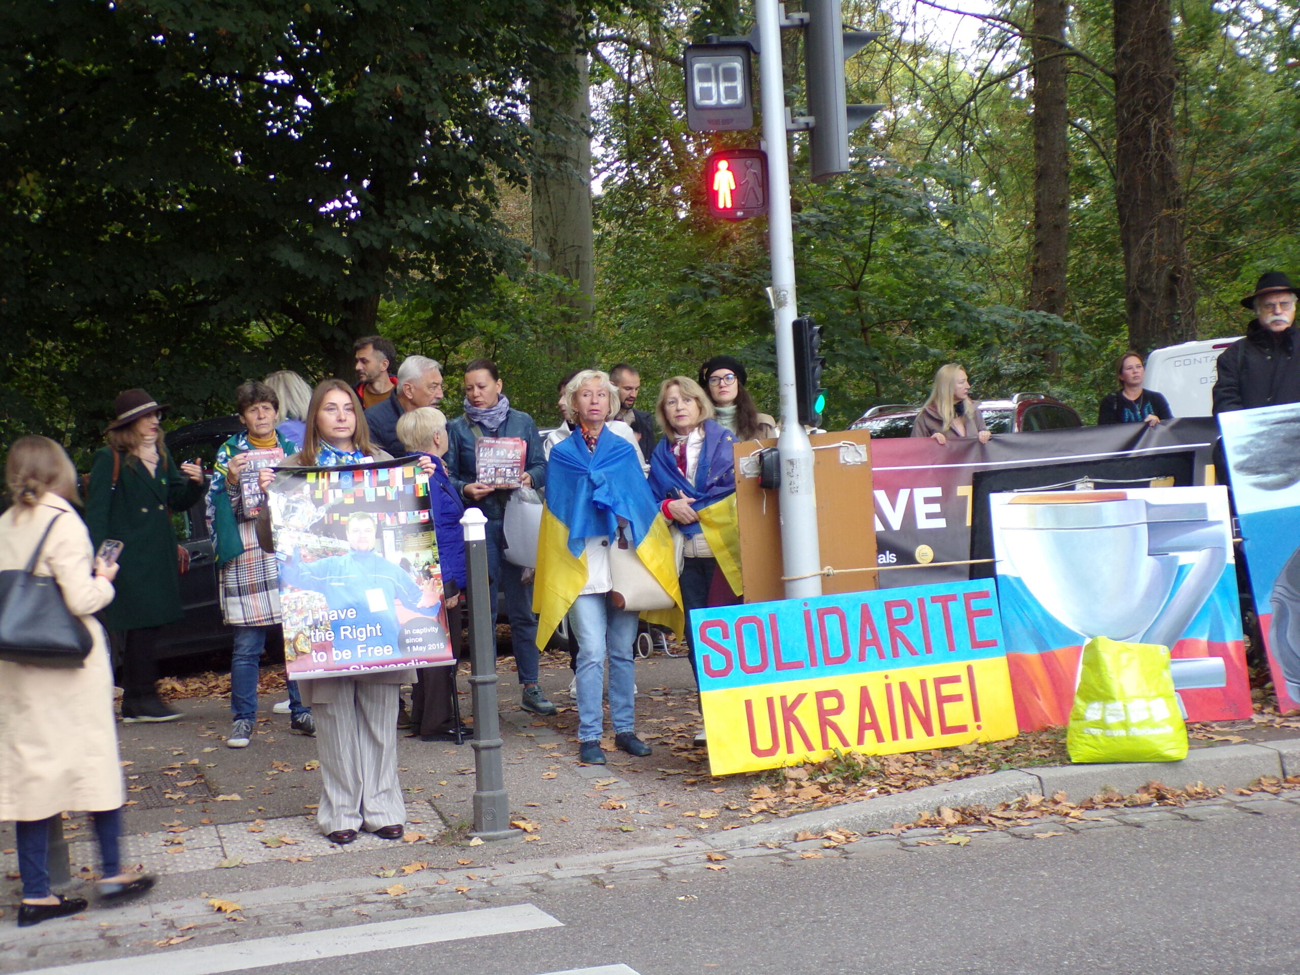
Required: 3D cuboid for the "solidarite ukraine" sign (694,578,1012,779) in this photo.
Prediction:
[{"bbox_3d":[0.866,0.773,8.721,1.420,0.667,0.020,-5,-8,-22],"label":"\"solidarite ukraine\" sign"}]

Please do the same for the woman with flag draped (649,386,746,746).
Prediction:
[{"bbox_3d":[0.197,0.320,9.150,0.500,1.610,0.400,-3,4,9],"label":"woman with flag draped"}]

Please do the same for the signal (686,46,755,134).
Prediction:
[{"bbox_3d":[0.290,-1.668,8.780,0.275,0.355,0.140,-2,3,16],"label":"signal"}]

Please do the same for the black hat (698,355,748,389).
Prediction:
[{"bbox_3d":[0.346,-0.545,9.950,0.235,0.165,0.250,-3,3,2],"label":"black hat"}]

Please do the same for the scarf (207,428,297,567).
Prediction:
[{"bbox_3d":[-1.810,0.046,9.600,0.440,0.640,0.350,-4,4,-8],"label":"scarf"}]

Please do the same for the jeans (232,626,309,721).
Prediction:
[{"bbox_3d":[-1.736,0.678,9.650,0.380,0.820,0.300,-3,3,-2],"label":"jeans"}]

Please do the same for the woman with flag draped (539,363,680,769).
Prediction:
[{"bbox_3d":[-0.172,0.338,8.800,0.620,1.640,0.450,-4,4,-2],"label":"woman with flag draped"}]

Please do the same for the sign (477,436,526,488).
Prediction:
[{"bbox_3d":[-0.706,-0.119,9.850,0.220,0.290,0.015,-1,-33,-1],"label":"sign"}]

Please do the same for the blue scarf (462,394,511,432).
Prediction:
[{"bbox_3d":[-0.758,-0.346,9.750,0.235,0.175,0.220,-3,4,14],"label":"blue scarf"}]

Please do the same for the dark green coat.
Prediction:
[{"bbox_3d":[-2.525,0.257,10.550,0.430,0.930,0.470,-1,5,41],"label":"dark green coat"}]

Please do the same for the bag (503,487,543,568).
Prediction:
[{"bbox_3d":[-0.568,0.178,9.600,0.230,0.370,0.130,-3,4,6],"label":"bag"}]

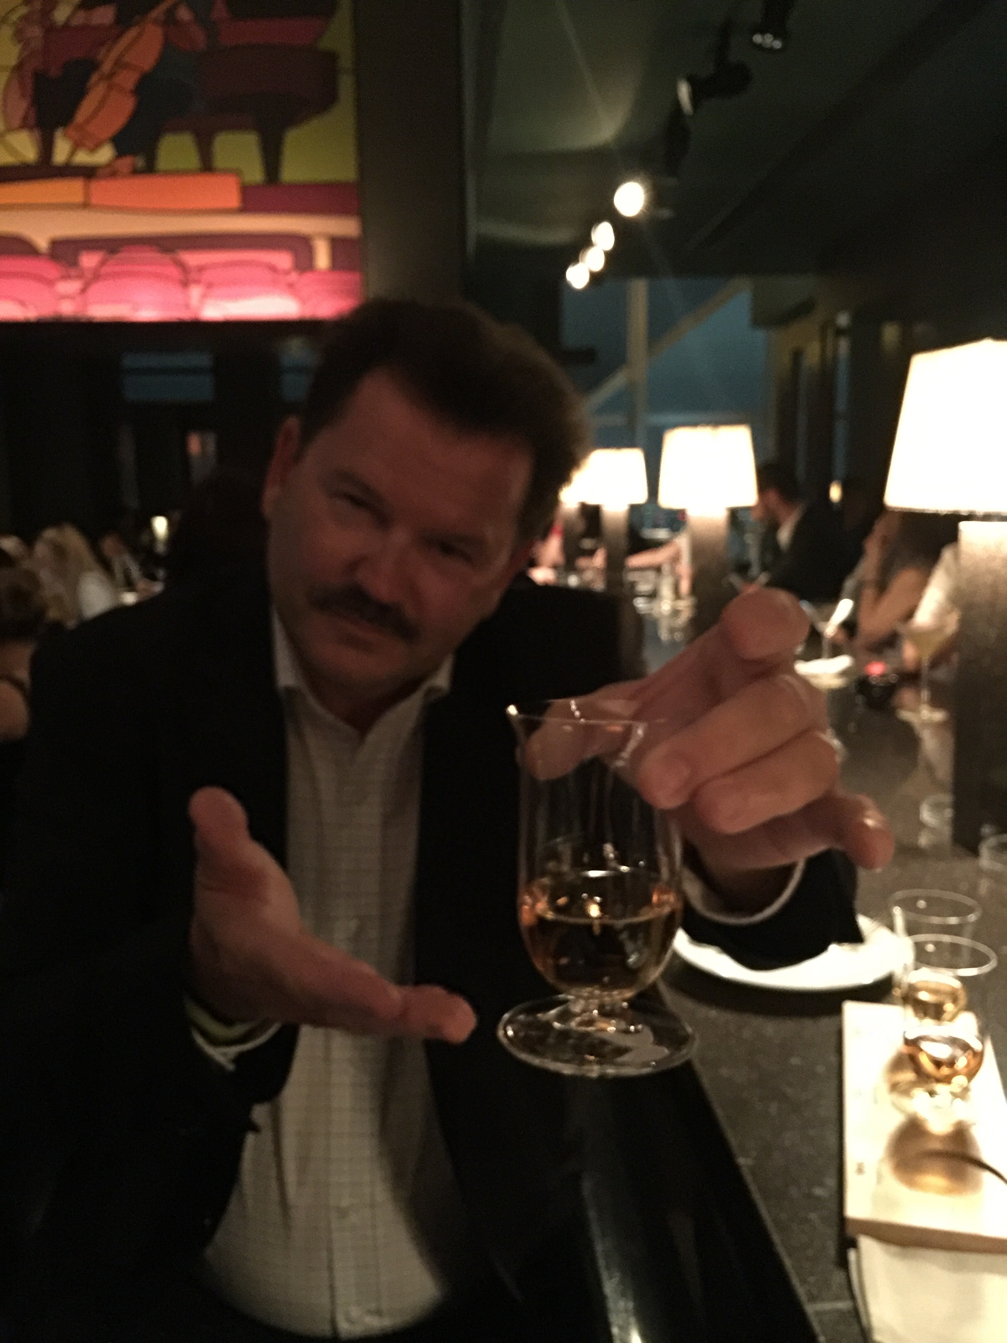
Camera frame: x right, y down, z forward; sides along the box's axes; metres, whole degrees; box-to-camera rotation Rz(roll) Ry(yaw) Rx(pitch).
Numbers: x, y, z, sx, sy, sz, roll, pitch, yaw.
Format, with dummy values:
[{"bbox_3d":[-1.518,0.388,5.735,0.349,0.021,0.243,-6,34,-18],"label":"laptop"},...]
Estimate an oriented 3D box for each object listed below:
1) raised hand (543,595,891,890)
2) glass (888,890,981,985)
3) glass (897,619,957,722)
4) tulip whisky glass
[{"bbox_3d":[0.075,0.022,0.390,0.115,0.108,0.130,2,10,19],"label":"raised hand"},{"bbox_3d":[0.323,0.231,0.845,0.067,0.113,0.067,-1,9,0],"label":"glass"},{"bbox_3d":[0.797,-0.002,2.127,0.113,0.180,0.113,-1,9,0],"label":"glass"},{"bbox_3d":[0.033,0.069,0.385,0.068,0.113,0.068,1,5,0],"label":"tulip whisky glass"}]

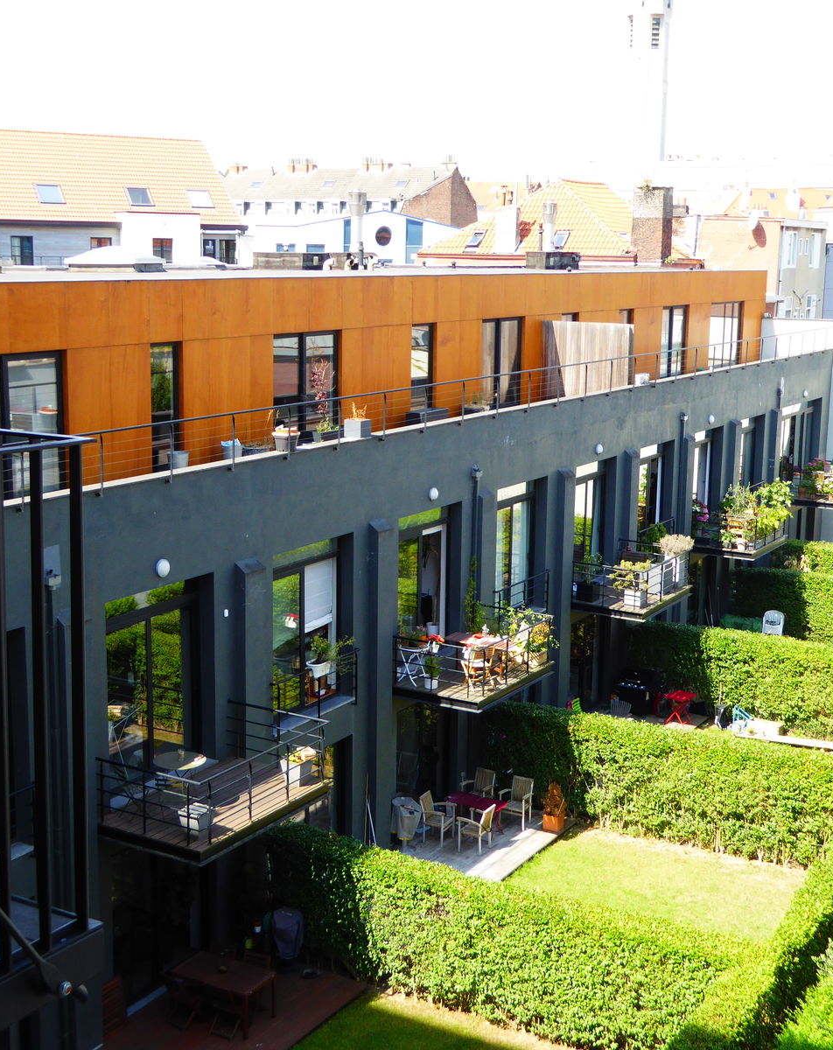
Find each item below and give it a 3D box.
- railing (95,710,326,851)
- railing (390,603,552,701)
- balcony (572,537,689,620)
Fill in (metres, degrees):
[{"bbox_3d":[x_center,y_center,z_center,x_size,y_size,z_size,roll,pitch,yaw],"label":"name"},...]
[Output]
[{"bbox_3d":[-2.985,3.737,21.457,1.928,1.018,3.160,7,13,31],"label":"railing"},{"bbox_3d":[1.212,2.514,28.570,1.931,1.020,3.194,7,12,30],"label":"railing"},{"bbox_3d":[5.433,1.357,35.464,1.931,1.226,3.194,7,12,30],"label":"balcony"}]

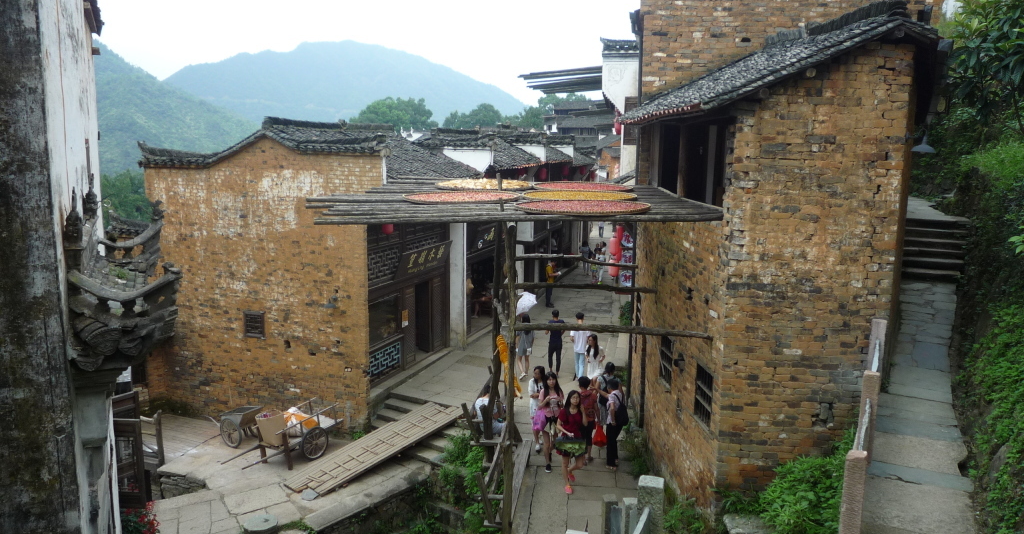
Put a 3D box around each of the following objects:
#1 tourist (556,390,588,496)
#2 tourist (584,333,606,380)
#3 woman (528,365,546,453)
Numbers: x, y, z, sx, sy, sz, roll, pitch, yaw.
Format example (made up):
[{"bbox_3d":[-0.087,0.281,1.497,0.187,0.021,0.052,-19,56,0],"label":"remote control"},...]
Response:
[{"bbox_3d":[1.004,2.815,12.084,0.550,1.630,0.500,0,8,0],"label":"tourist"},{"bbox_3d":[1.826,2.197,16.193,0.480,1.580,0.360,3,8,15],"label":"tourist"},{"bbox_3d":[0.483,2.598,13.734,0.480,1.620,0.380,3,9,20],"label":"woman"}]

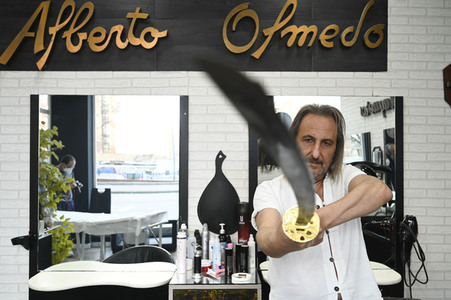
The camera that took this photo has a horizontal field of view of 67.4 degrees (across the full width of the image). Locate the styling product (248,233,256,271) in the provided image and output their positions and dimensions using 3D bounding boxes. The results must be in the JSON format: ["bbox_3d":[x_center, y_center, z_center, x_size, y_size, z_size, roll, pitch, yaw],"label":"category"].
[{"bbox_3d":[0.178,0.676,2.252,0.046,0.227,0.046,0,0,-1],"label":"styling product"}]

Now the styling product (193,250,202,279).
[{"bbox_3d":[-0.170,0.693,2.082,0.044,0.197,0.044,0,0,-1],"label":"styling product"}]

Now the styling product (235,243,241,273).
[{"bbox_3d":[0.078,0.582,1.840,0.041,0.146,0.041,0,0,0],"label":"styling product"}]

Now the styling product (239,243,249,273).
[{"bbox_3d":[0.124,0.705,2.175,0.052,0.171,0.052,0,0,-1],"label":"styling product"}]

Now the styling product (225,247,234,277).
[{"bbox_3d":[0.022,0.582,1.785,0.041,0.146,0.041,0,0,0],"label":"styling product"}]

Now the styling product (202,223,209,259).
[{"bbox_3d":[-0.130,0.632,2.251,0.044,0.281,0.044,0,0,-1],"label":"styling product"}]

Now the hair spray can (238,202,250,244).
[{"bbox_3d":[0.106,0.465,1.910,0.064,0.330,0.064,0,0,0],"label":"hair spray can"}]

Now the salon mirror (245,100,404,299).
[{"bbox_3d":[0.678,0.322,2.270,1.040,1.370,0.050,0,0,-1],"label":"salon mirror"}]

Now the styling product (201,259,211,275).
[{"bbox_3d":[-0.102,0.626,1.835,0.056,0.057,0.056,0,0,0],"label":"styling product"}]

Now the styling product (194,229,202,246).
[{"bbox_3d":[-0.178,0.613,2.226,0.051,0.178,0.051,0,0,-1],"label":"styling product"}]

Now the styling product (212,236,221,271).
[{"bbox_3d":[-0.046,0.565,1.850,0.043,0.180,0.043,0,0,0],"label":"styling product"}]

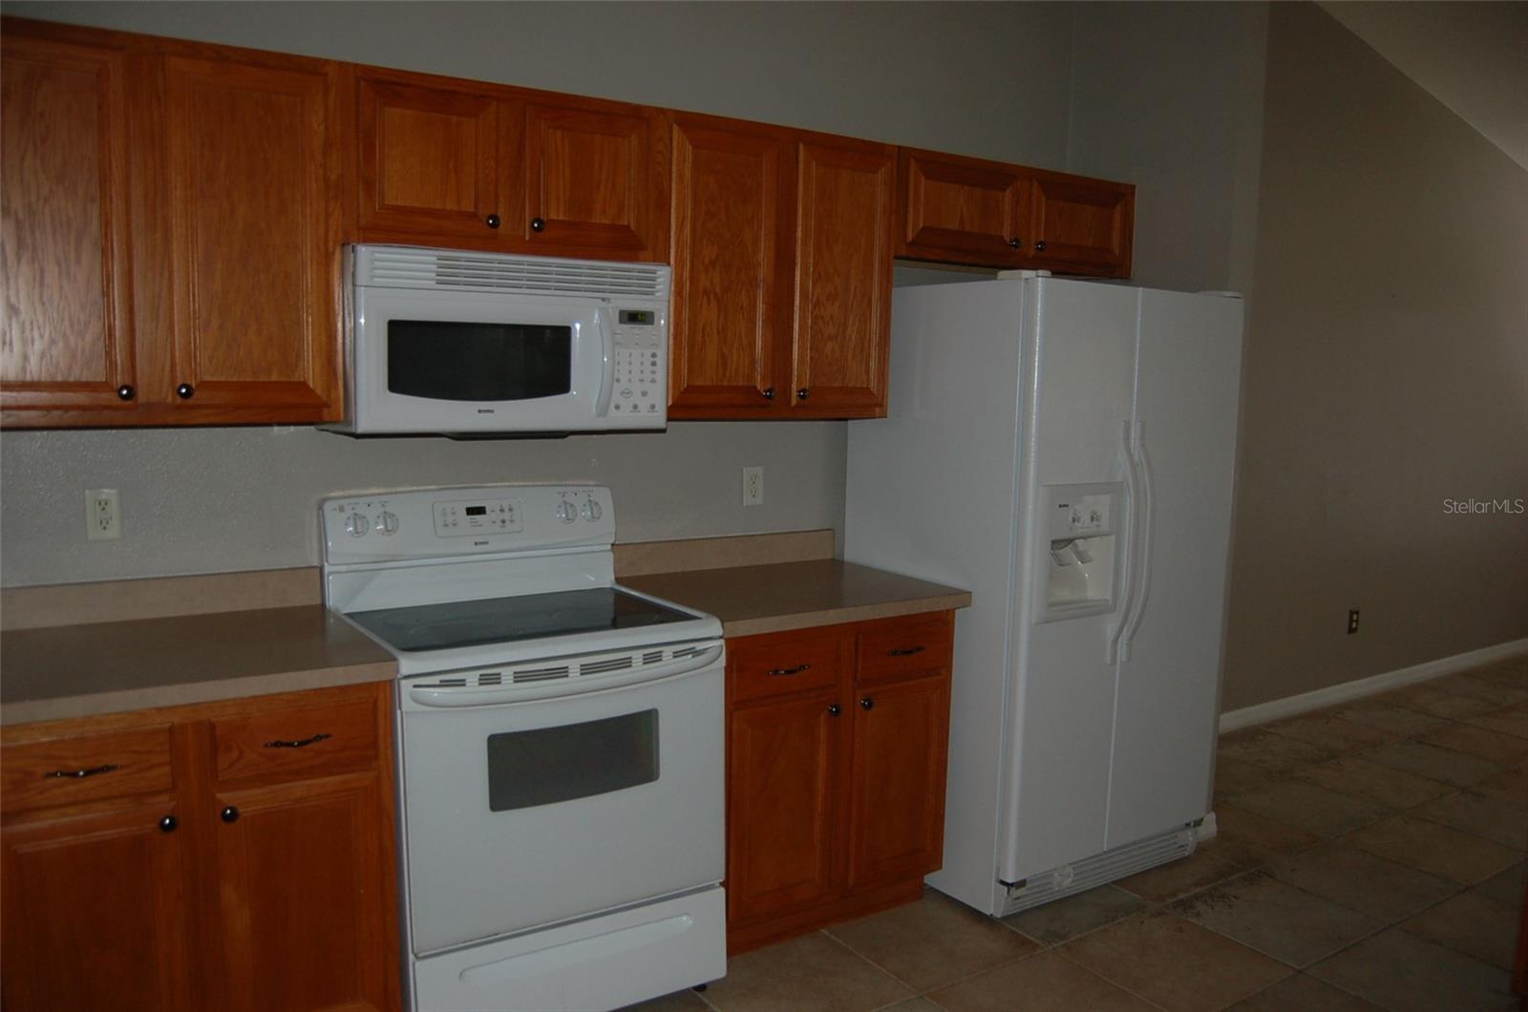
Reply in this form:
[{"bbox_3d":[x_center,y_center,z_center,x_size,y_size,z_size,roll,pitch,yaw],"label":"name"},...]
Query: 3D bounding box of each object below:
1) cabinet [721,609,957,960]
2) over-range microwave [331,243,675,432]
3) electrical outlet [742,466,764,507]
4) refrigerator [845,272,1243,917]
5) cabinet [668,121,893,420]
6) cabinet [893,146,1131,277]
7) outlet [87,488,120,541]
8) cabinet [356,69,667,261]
[{"bbox_3d":[0.041,0.692,3.224,0.734,0.868,0.636,-3,8,-32],"label":"cabinet"},{"bbox_3d":[-0.650,-0.383,2.764,0.750,0.404,0.431,-3,8,-32],"label":"over-range microwave"},{"bbox_3d":[-0.028,-0.059,3.453,0.070,0.115,0.010,-3,8,-32],"label":"electrical outlet"},{"bbox_3d":[0.854,0.216,3.564,0.868,1.766,0.825,-3,8,-32],"label":"refrigerator"},{"bbox_3d":[-0.018,-0.634,3.196,0.737,0.773,0.324,-3,8,-32],"label":"cabinet"},{"bbox_3d":[0.725,-0.903,3.632,1.008,0.311,0.324,-3,8,-32],"label":"cabinet"},{"bbox_3d":[-1.471,0.020,2.545,0.070,0.115,0.010,-3,8,-32],"label":"outlet"},{"bbox_3d":[-0.654,-0.787,2.771,0.776,0.395,0.324,-3,8,-32],"label":"cabinet"}]

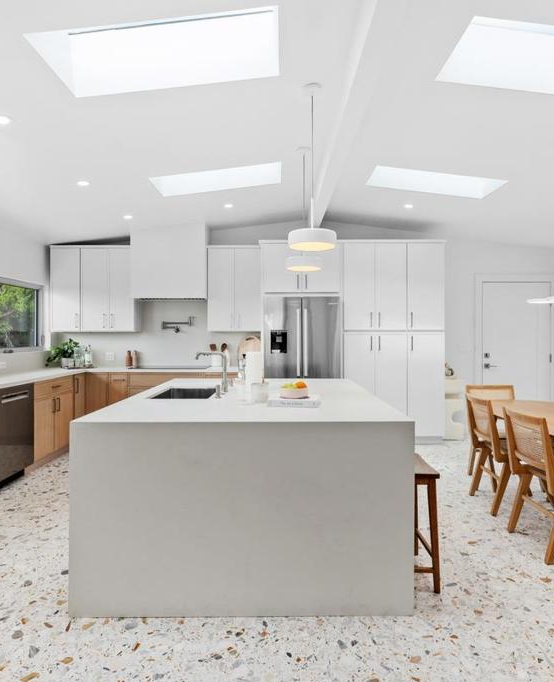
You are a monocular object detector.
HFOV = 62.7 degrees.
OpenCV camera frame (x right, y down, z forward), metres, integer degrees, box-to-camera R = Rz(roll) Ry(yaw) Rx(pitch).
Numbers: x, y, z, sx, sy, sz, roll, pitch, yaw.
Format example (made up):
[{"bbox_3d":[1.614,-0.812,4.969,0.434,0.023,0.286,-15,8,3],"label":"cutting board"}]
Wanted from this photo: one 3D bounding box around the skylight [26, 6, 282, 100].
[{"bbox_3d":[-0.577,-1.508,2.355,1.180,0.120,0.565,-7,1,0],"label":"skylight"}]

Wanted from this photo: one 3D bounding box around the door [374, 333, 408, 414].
[{"bbox_3d":[1.370,0.523,5.482,0.382,1.263,0.025,0,1,0],"label":"door"}]

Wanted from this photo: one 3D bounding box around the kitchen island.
[{"bbox_3d":[-0.157,0.828,3.201,1.626,0.926,2.114,0,1,0],"label":"kitchen island"}]

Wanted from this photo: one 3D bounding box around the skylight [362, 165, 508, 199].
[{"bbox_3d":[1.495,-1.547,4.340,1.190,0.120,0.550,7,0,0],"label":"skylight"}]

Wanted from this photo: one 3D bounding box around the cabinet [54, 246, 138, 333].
[{"bbox_3d":[-2.334,-0.668,5.930,1.057,1.099,0.340,0,1,0],"label":"cabinet"}]

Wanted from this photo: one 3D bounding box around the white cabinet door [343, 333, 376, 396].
[{"bbox_3d":[0.992,0.517,5.456,0.367,1.250,0.030,0,1,0],"label":"white cabinet door"}]

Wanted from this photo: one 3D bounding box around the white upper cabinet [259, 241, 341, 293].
[{"bbox_3d":[0.284,-0.875,5.712,0.952,0.631,0.615,0,1,0],"label":"white upper cabinet"}]

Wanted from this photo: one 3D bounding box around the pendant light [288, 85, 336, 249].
[{"bbox_3d":[0.217,-1.055,2.747,0.291,0.969,0.291,0,1,0],"label":"pendant light"}]

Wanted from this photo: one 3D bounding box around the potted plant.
[{"bbox_3d":[-2.664,0.155,5.650,0.390,0.370,0.330,0,1,0],"label":"potted plant"}]

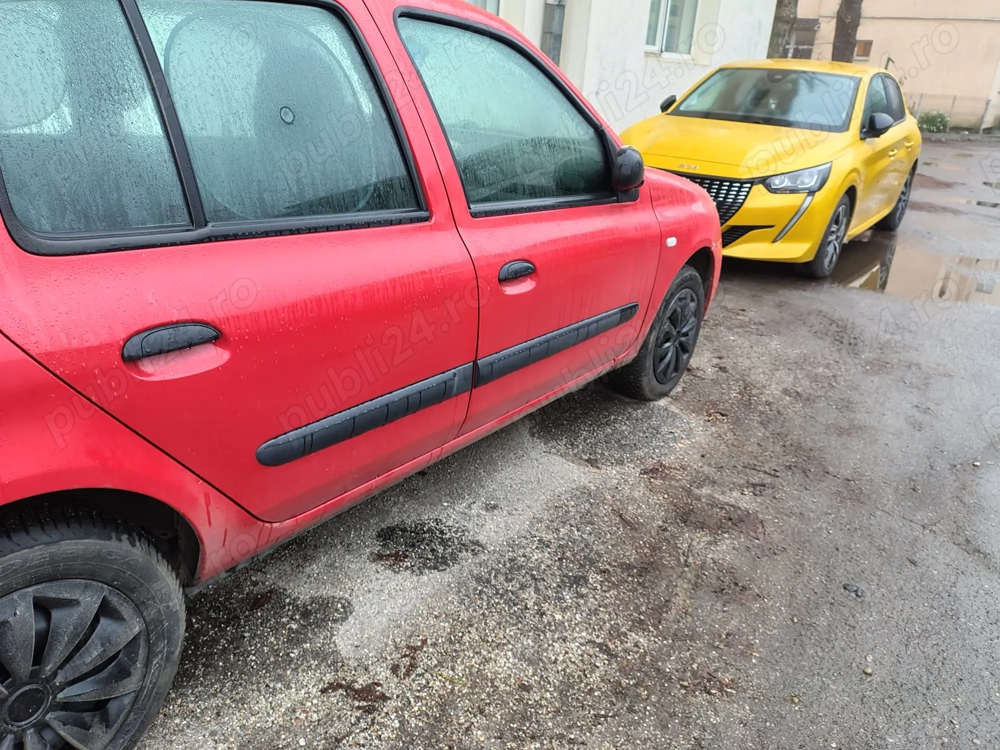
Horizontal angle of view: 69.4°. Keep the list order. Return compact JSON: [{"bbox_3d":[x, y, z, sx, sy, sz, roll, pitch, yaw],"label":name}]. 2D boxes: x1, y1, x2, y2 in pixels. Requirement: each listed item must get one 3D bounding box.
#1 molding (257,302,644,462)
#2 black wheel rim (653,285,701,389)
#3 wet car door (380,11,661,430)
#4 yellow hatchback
[{"bbox_3d":[-0.007,-0.034,1.906,0.036,0.080,1.510,18,24,33],"label":"molding"},{"bbox_3d":[0.711,-0.162,3.010,0.090,0.395,0.395,18,26,33],"label":"black wheel rim"},{"bbox_3d":[0.143,-0.461,2.123,0.250,1.020,1.170,18,26,33],"label":"wet car door"},{"bbox_3d":[2.520,-1.942,6.430,1.790,1.440,4.050,18,27,34],"label":"yellow hatchback"}]

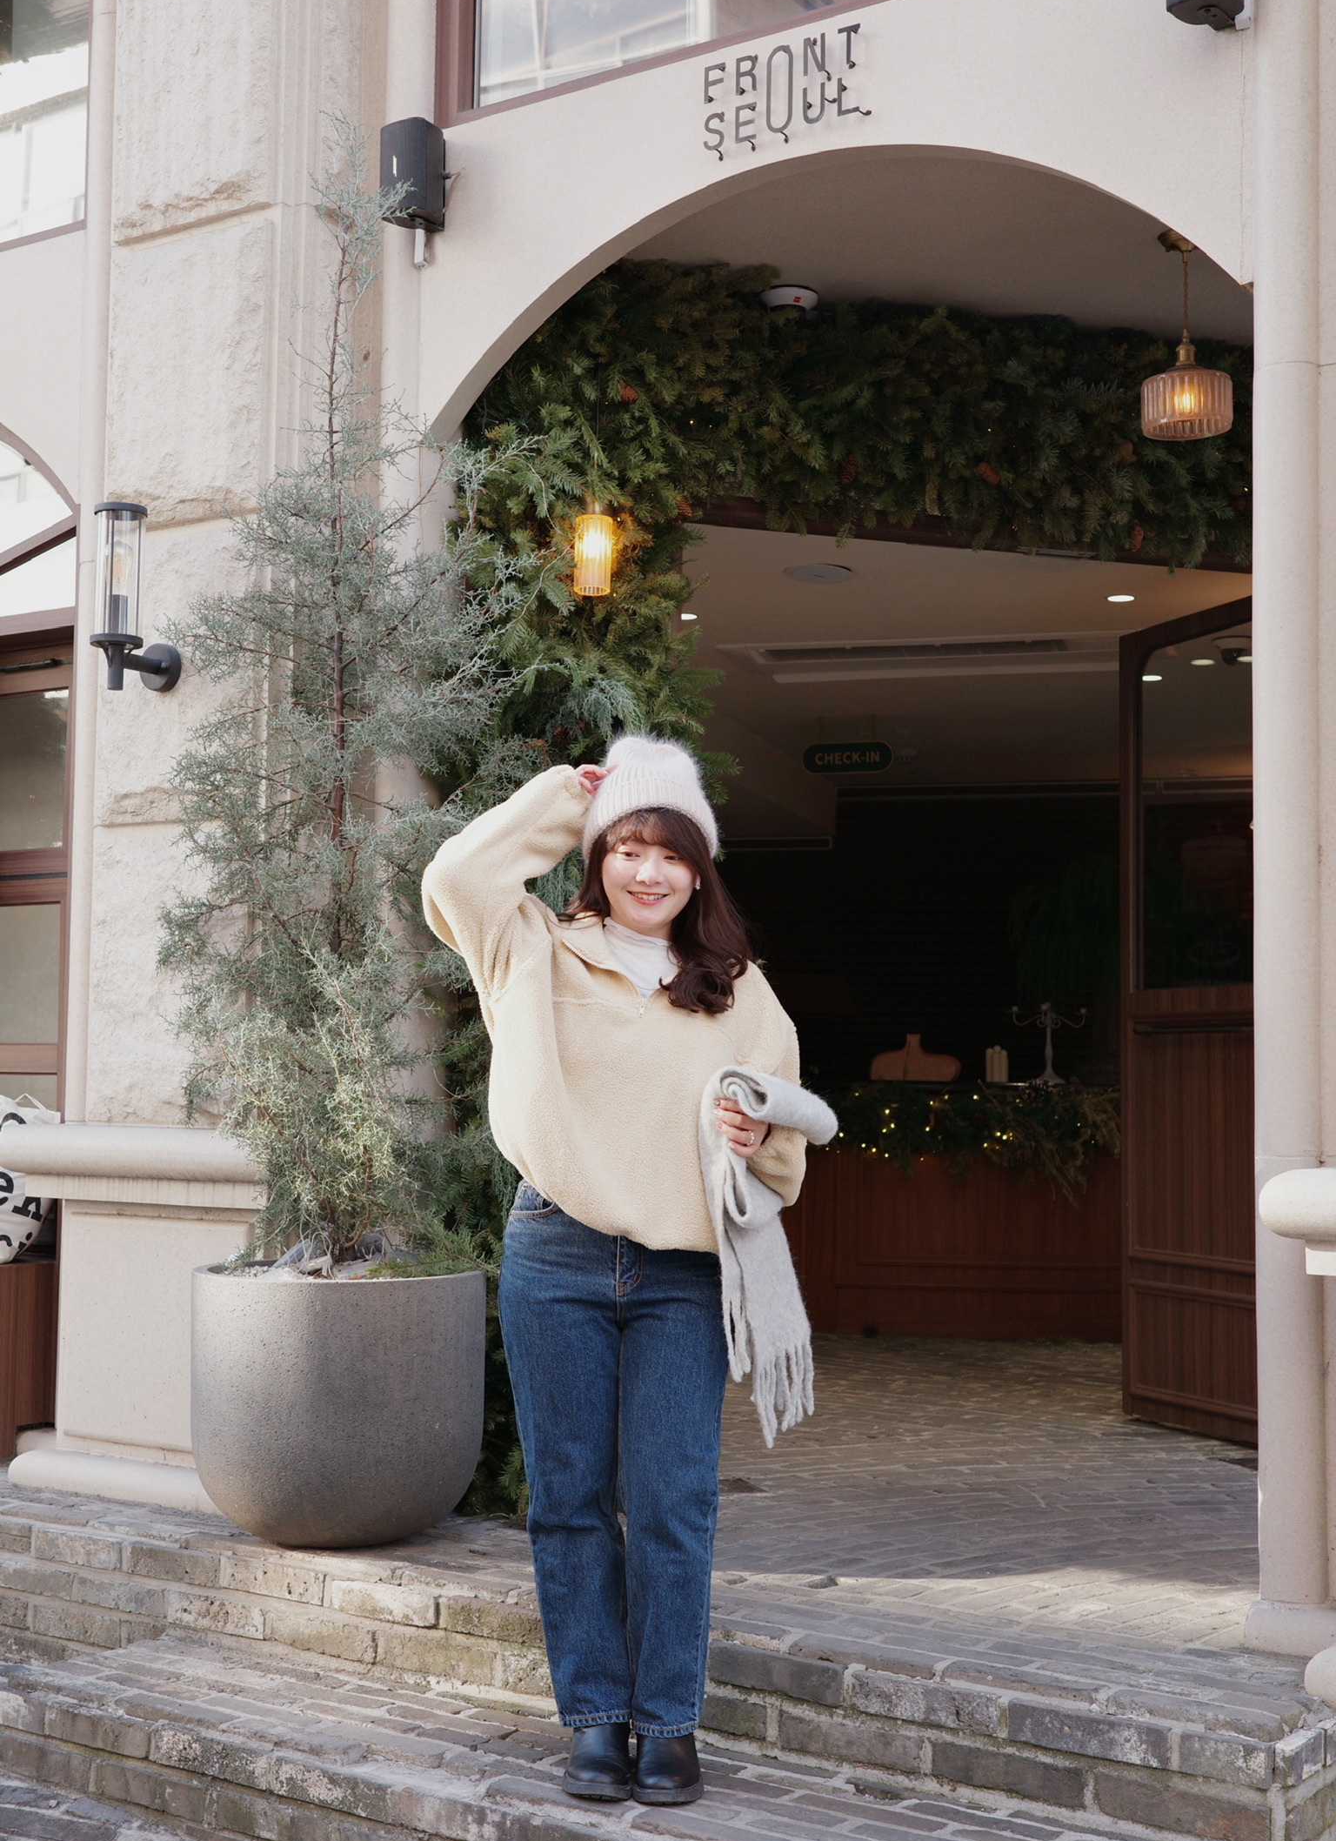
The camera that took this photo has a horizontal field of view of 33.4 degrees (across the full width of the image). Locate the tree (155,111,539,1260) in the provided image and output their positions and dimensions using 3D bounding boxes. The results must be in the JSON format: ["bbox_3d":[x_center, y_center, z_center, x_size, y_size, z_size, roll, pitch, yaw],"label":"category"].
[{"bbox_3d":[-0.664,-0.471,4.686,0.780,2.420,0.740,0,-4,0],"label":"tree"}]

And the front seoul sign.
[{"bbox_3d":[0.229,-1.641,4.419,0.390,0.200,0.050,-2,-4,33],"label":"front seoul sign"}]

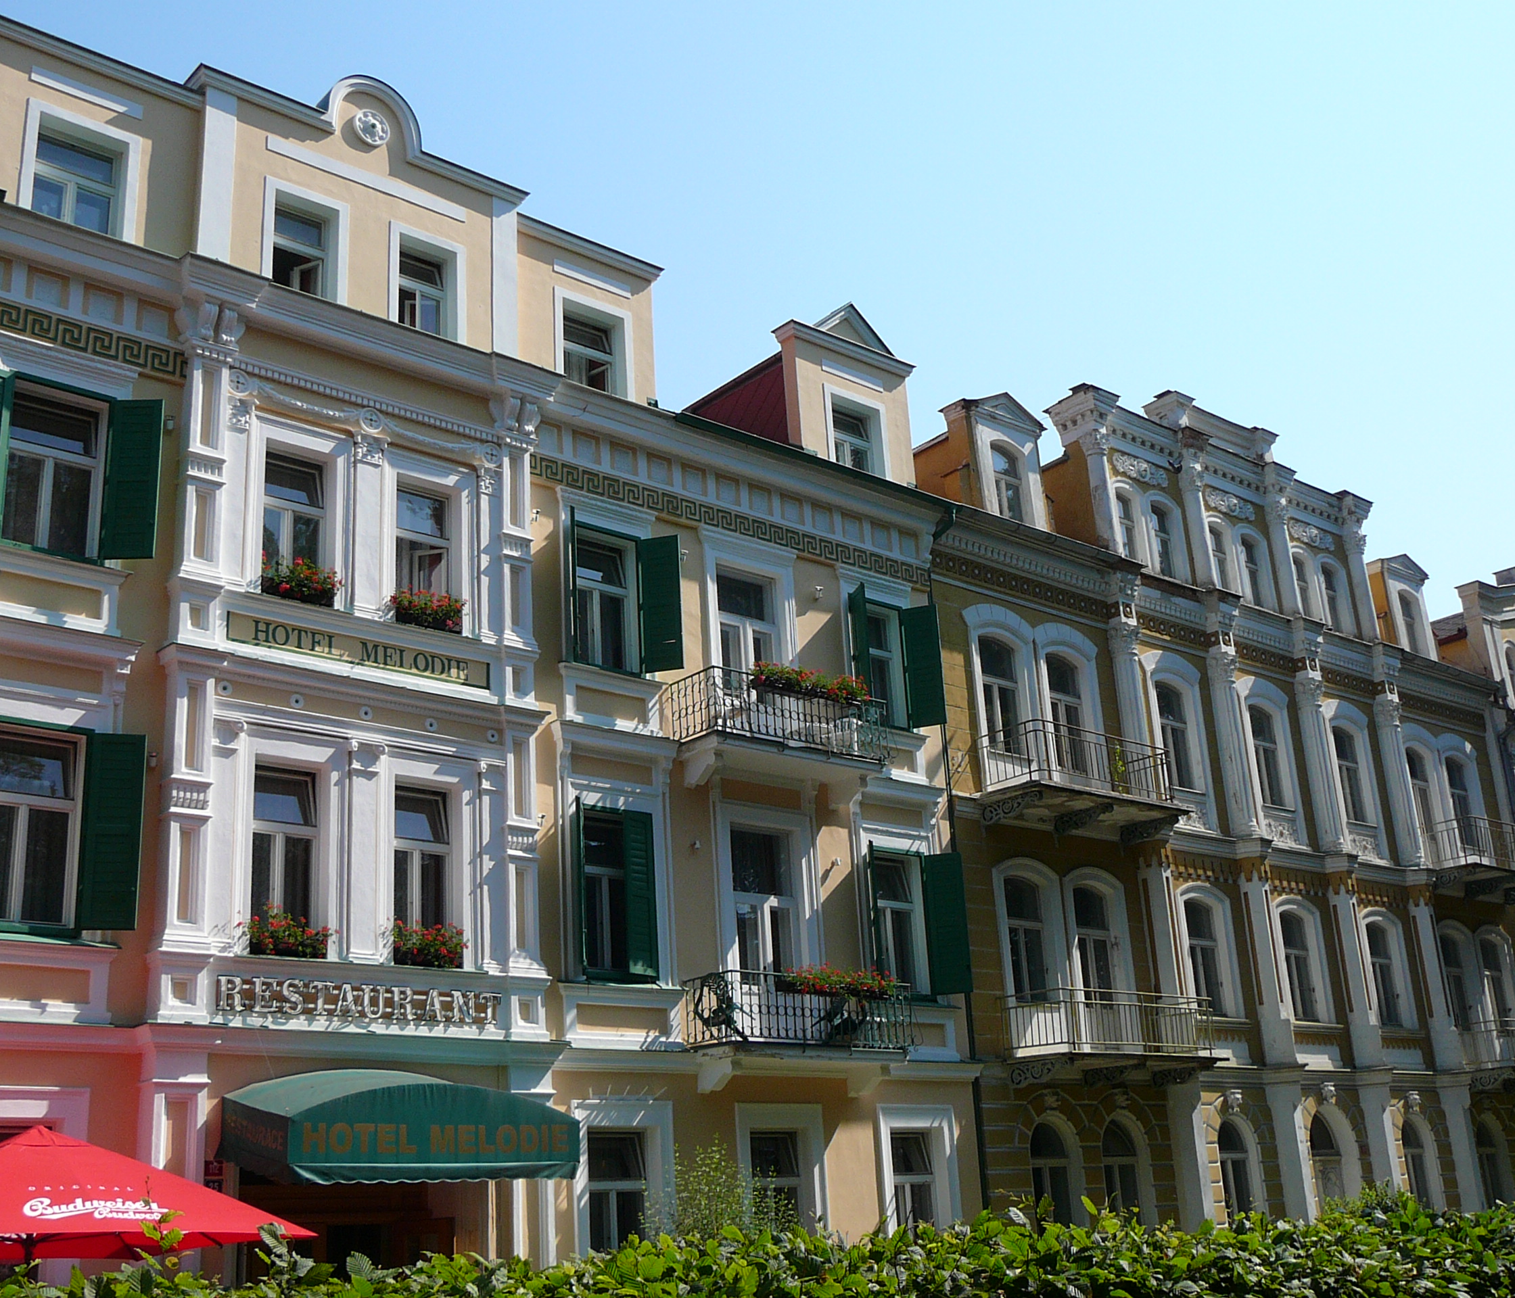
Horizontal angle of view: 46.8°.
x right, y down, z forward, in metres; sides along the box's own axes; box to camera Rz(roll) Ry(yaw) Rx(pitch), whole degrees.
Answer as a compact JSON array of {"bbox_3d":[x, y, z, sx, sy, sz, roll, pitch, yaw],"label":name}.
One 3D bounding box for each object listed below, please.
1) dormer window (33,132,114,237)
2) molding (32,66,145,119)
[{"bbox_3d":[-7.968,-5.348,20.487,1.026,1.450,0.200,13,-25,-39],"label":"dormer window"},{"bbox_3d":[-7.835,-6.526,20.518,1.310,0.180,0.070,13,-25,-39],"label":"molding"}]

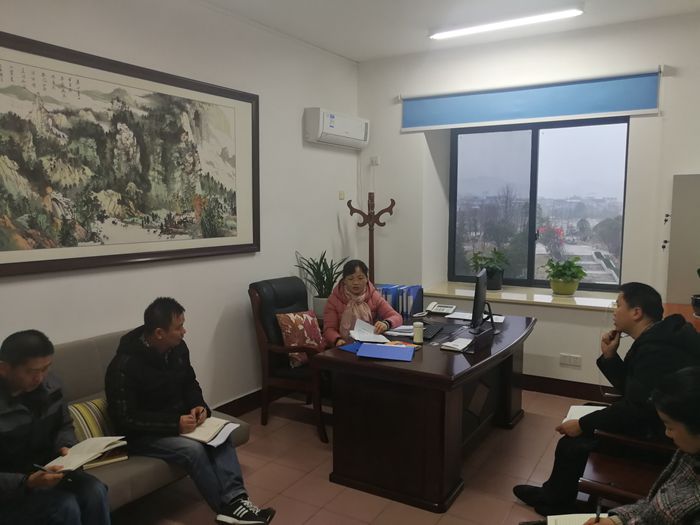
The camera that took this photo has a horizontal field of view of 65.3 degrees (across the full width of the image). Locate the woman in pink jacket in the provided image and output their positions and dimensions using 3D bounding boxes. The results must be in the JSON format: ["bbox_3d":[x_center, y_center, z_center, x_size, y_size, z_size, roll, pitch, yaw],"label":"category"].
[{"bbox_3d":[0.086,0.620,3.783,0.580,1.270,0.750,-2,6,-20],"label":"woman in pink jacket"}]

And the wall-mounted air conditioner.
[{"bbox_3d":[-0.105,-1.213,5.037,0.200,0.285,0.830,4,7,32],"label":"wall-mounted air conditioner"}]

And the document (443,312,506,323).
[{"bbox_3d":[1.013,0.426,4.348,0.430,0.015,0.270,4,7,31],"label":"document"}]

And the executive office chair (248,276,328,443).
[{"bbox_3d":[-0.304,0.678,4.181,0.720,1.080,0.610,4,7,31],"label":"executive office chair"}]

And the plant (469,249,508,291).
[{"bbox_3d":[1.412,0.071,5.528,0.380,0.420,0.370,4,7,32],"label":"plant"}]

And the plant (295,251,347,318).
[{"bbox_3d":[-0.241,0.186,4.612,0.450,0.580,0.450,0,6,0],"label":"plant"}]

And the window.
[{"bbox_3d":[1.821,-0.561,5.419,1.740,1.660,0.100,4,7,31],"label":"window"}]

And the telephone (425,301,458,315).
[{"bbox_3d":[0.748,0.364,4.463,0.200,0.090,0.210,4,7,32],"label":"telephone"}]

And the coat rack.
[{"bbox_3d":[0.194,0.213,5.321,0.470,1.770,0.470,0,6,0],"label":"coat rack"}]

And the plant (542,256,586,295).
[{"bbox_3d":[2.021,0.112,5.098,0.380,0.370,0.360,4,7,31],"label":"plant"}]

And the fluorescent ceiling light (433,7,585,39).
[{"bbox_3d":[1.176,-1.843,4.251,1.200,0.060,0.080,4,7,32],"label":"fluorescent ceiling light"}]

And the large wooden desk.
[{"bbox_3d":[0.655,0.876,3.732,0.900,0.775,1.820,4,7,32],"label":"large wooden desk"}]

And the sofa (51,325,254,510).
[{"bbox_3d":[-1.362,0.937,2.607,0.800,0.900,1.750,4,7,31],"label":"sofa"}]

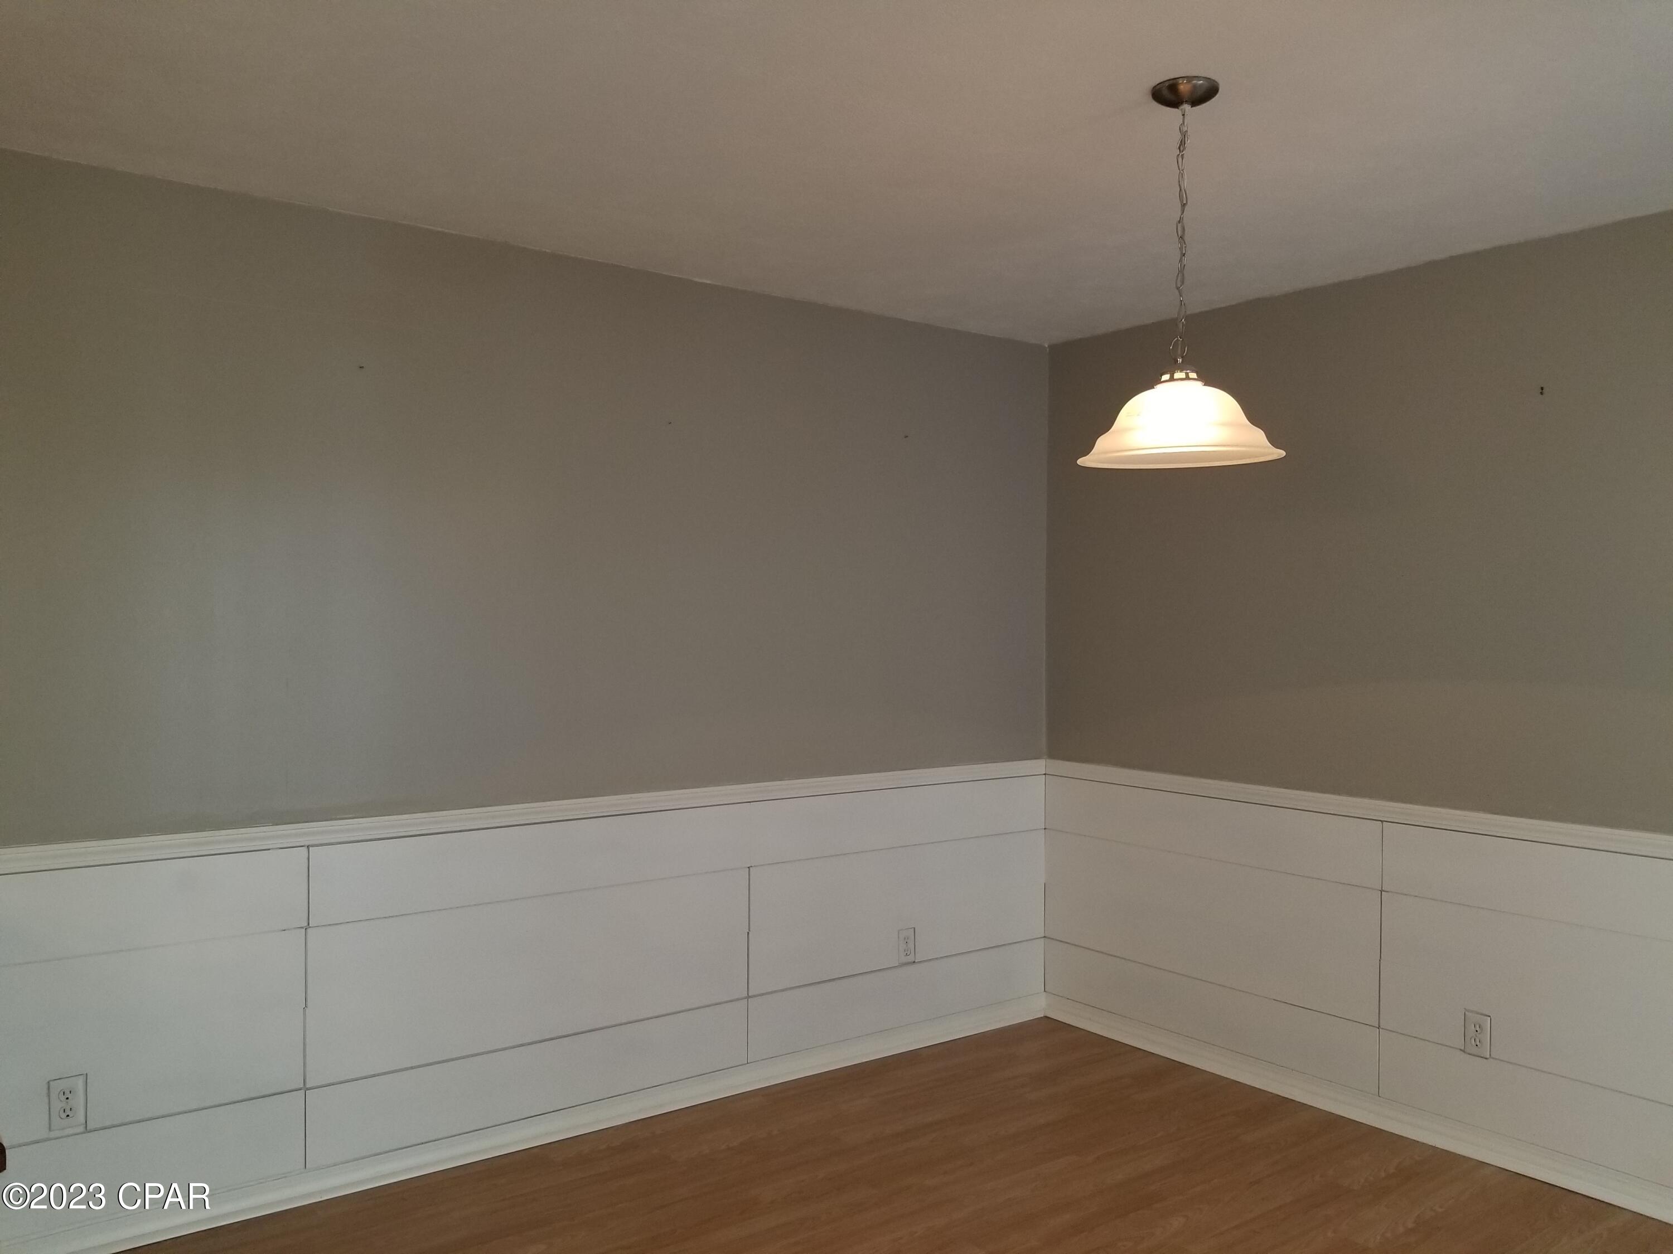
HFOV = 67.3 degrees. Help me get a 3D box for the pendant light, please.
[{"bbox_3d":[0.655,-0.668,2.373,0.380,0.695,0.380,0,0,0],"label":"pendant light"}]

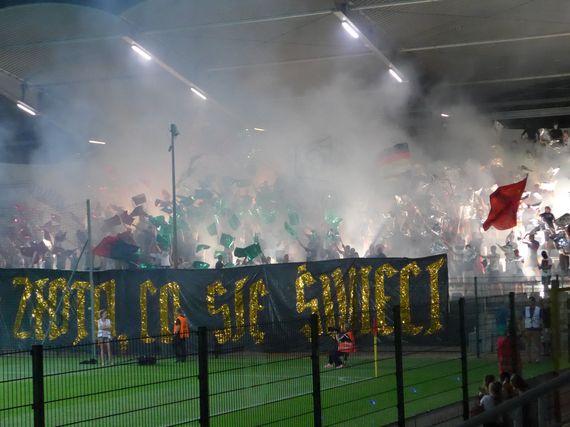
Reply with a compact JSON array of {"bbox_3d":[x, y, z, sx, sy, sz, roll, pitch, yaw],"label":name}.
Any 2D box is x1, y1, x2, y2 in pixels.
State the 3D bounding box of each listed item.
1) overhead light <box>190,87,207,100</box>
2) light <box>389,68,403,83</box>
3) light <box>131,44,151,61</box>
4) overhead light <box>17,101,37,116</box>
[{"bbox_3d":[-4.079,-5.663,66.909,0.200,0.150,1.500,-3,-17,26],"label":"overhead light"},{"bbox_3d":[4.883,-6.094,62.548,0.200,0.150,1.500,-3,-17,26],"label":"light"},{"bbox_3d":[-6.326,-7.085,62.446,0.200,0.150,1.500,-3,-17,26],"label":"light"},{"bbox_3d":[-13.028,-5.246,71.270,0.200,0.150,1.500,-3,-17,26],"label":"overhead light"}]

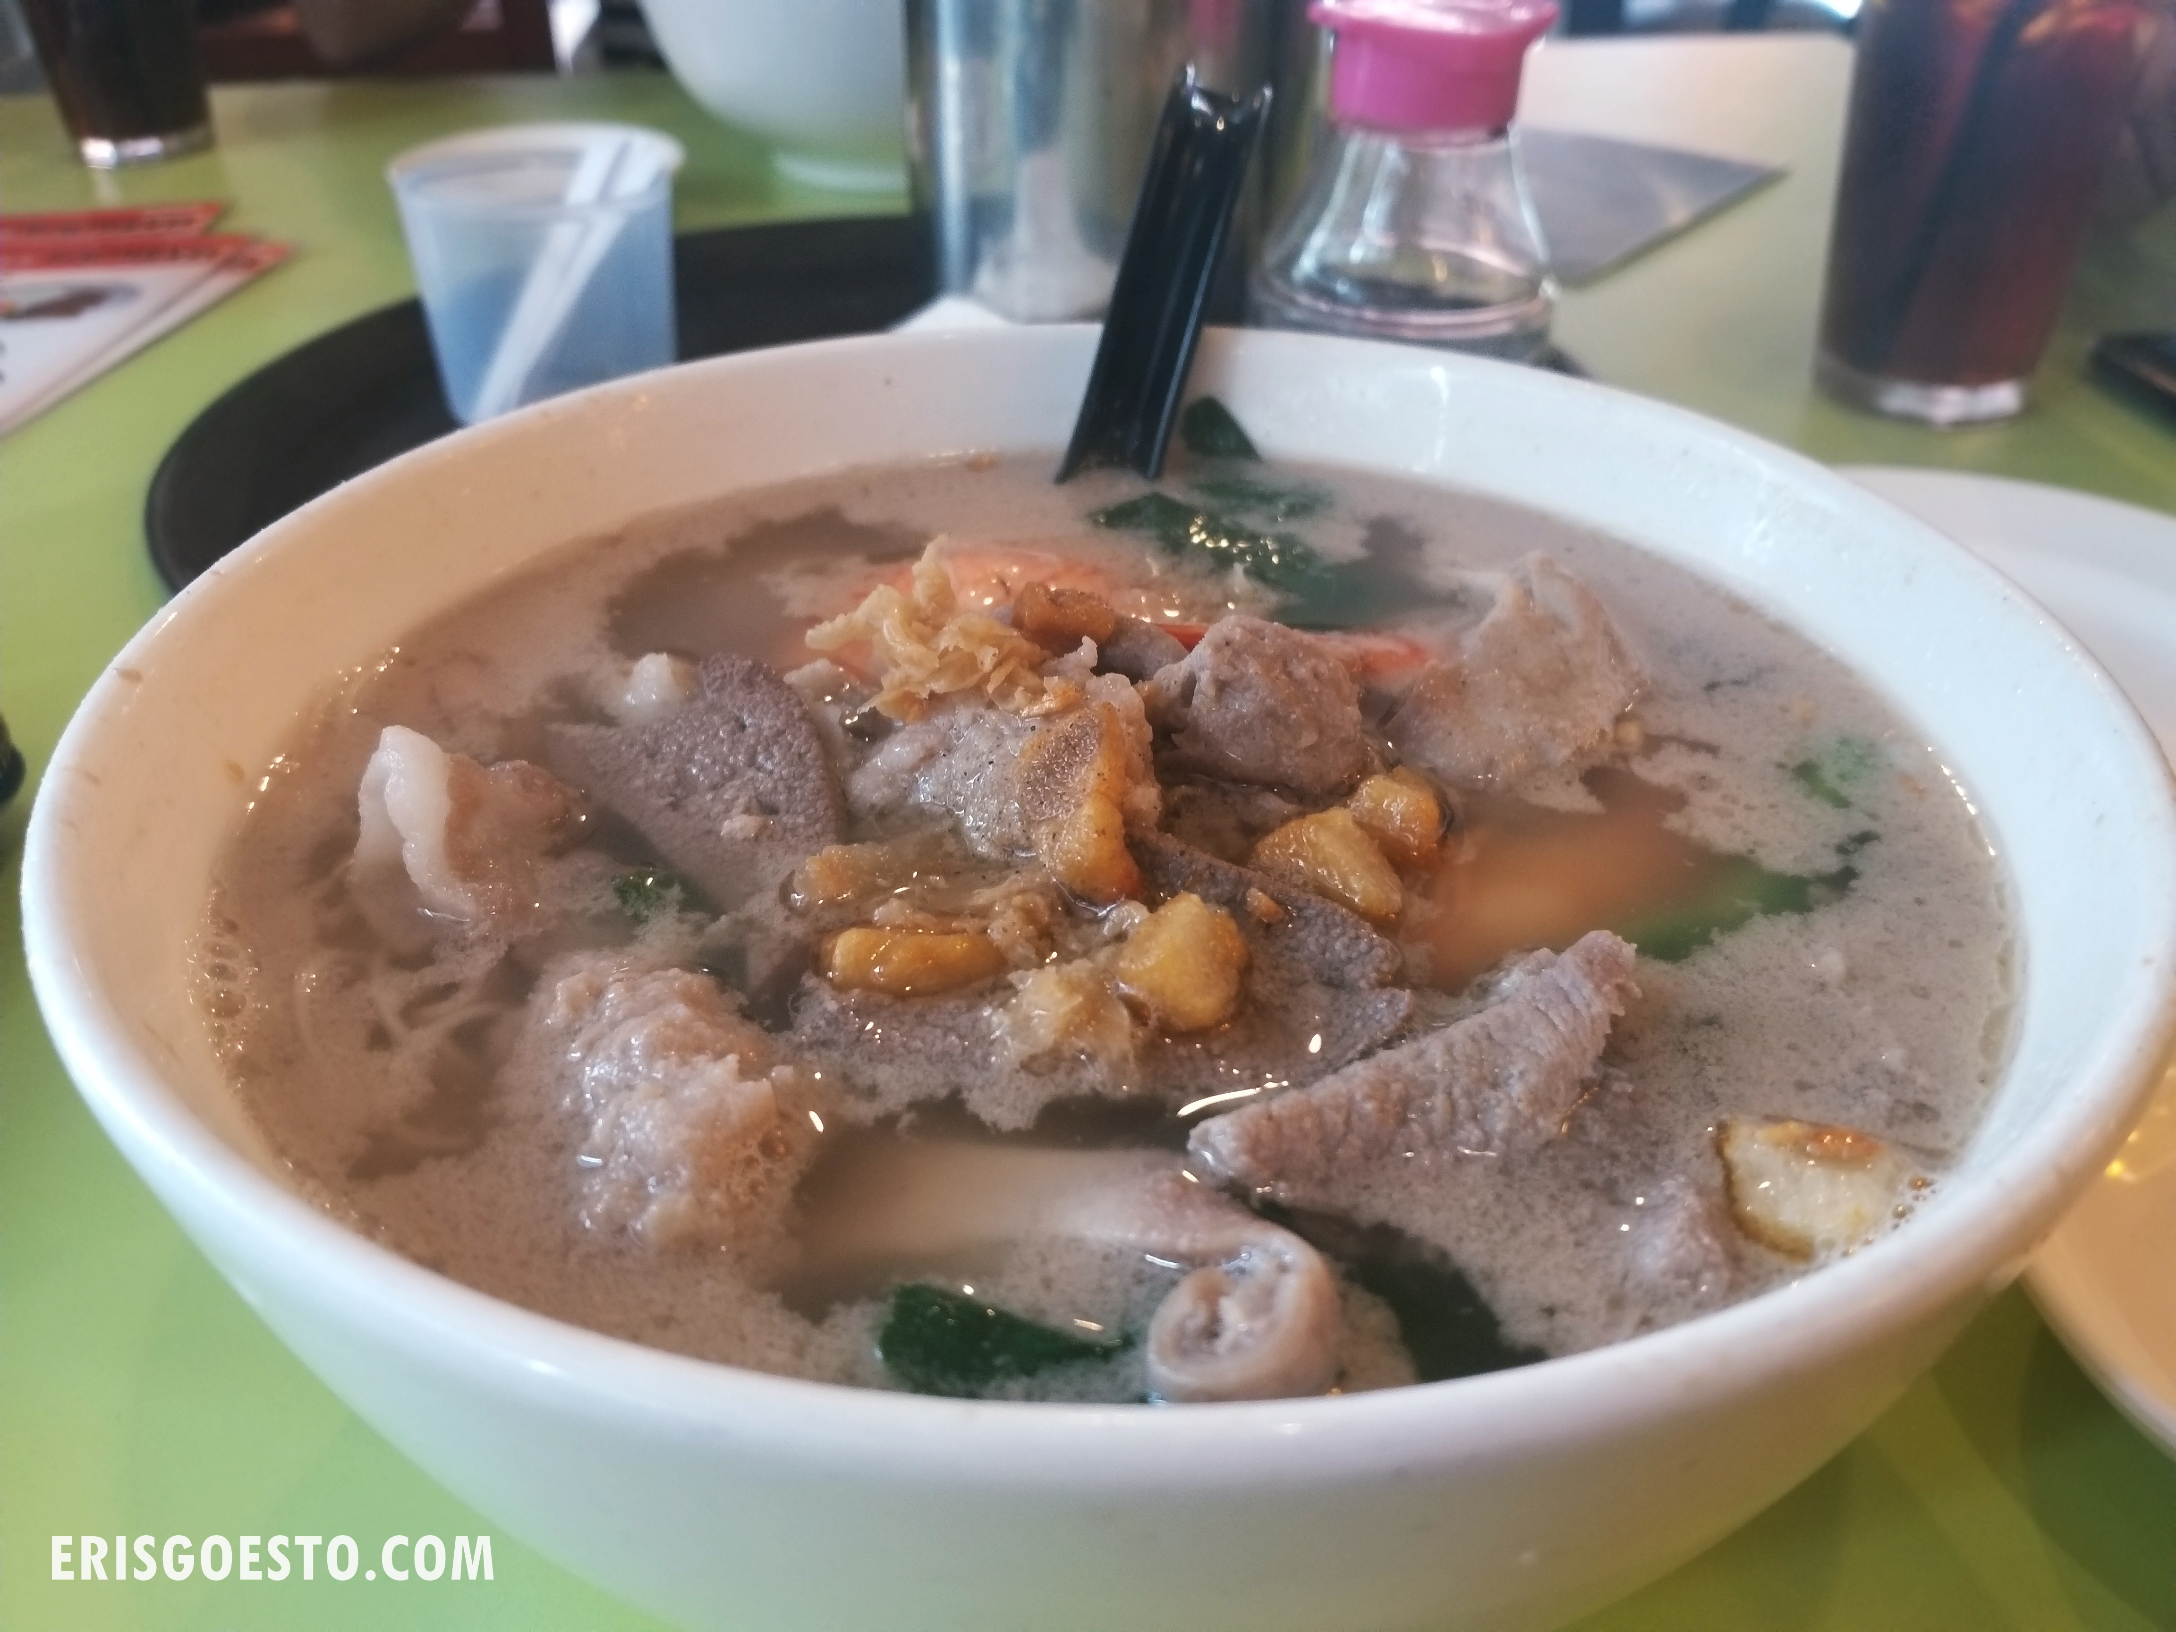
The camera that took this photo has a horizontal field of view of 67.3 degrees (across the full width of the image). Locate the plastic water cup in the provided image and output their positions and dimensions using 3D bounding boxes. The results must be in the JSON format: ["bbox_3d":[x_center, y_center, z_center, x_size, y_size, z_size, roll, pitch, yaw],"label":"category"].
[{"bbox_3d":[-0.145,-0.144,0.446,0.074,0.066,0.074,1,36,-1],"label":"plastic water cup"}]

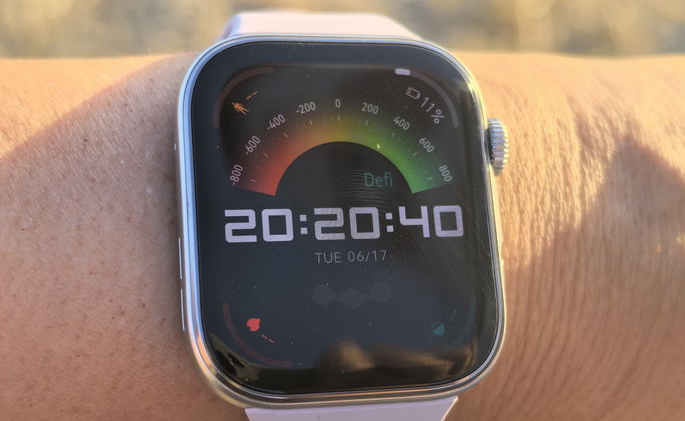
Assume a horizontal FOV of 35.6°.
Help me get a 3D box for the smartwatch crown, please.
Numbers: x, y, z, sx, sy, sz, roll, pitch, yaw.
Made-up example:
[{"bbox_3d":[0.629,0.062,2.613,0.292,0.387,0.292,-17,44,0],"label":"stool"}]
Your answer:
[{"bbox_3d":[0.019,-0.008,0.137,0.003,0.007,0.007,-1,77,-14],"label":"smartwatch crown"}]

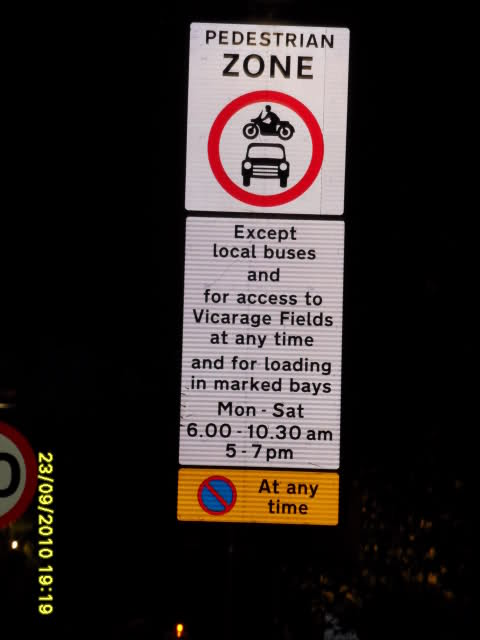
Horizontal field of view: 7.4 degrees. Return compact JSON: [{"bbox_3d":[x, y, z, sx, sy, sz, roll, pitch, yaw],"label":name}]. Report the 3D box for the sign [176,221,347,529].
[{"bbox_3d":[0.109,0.256,18.403,0.796,1.516,0.040,2,-5,-2],"label":"sign"}]

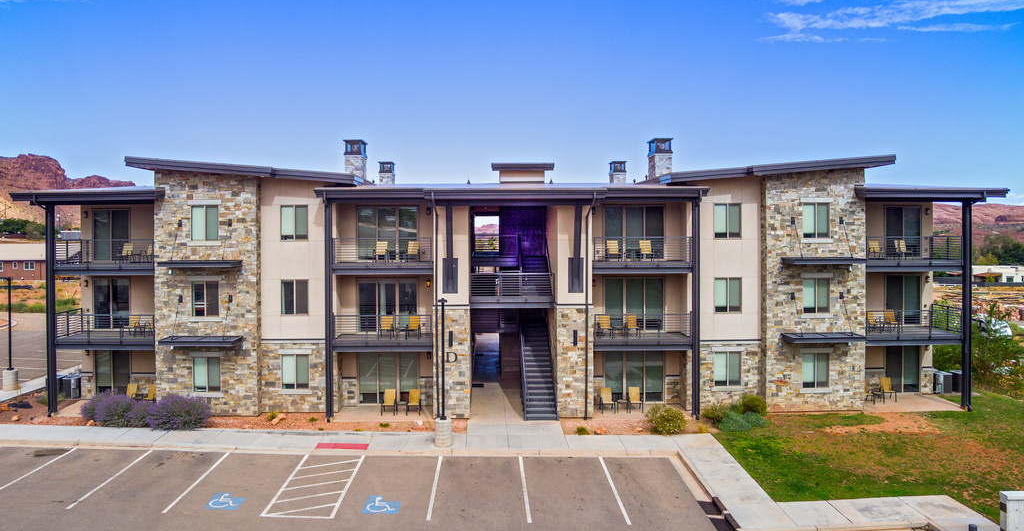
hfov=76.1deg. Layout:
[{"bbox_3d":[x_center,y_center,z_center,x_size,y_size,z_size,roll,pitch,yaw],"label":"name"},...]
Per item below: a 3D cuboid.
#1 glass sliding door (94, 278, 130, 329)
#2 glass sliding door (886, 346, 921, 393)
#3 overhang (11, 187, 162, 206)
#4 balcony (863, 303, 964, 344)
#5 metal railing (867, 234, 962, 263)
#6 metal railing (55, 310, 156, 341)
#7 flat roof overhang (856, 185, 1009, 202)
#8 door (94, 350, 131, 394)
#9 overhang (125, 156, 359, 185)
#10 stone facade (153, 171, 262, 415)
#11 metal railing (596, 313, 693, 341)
[{"bbox_3d":[-18.986,1.805,31.100,1.740,2.420,0.120,0,2,-1],"label":"glass sliding door"},{"bbox_3d":[18.167,4.772,30.400,1.680,2.330,0.150,0,2,-1],"label":"glass sliding door"},{"bbox_3d":[-17.291,-2.964,27.900,6.200,0.750,2.700,0,2,-1],"label":"overhang"},{"bbox_3d":[17.482,2.632,29.499,4.220,1.500,2.100,0,2,-1],"label":"balcony"},{"bbox_3d":[17.505,-0.736,29.449,4.220,1.100,2.000,0,2,-1],"label":"metal railing"},{"bbox_3d":[-16.838,2.564,27.888,4.025,1.130,1.680,0,2,-1],"label":"metal railing"},{"bbox_3d":[17.970,-3.280,29.200,6.500,0.820,2.800,0,2,-1],"label":"flat roof overhang"},{"bbox_3d":[-17.694,4.785,29.060,1.660,2.300,0.120,0,2,-1],"label":"door"},{"bbox_3d":[-11.500,-4.100,28.800,9.900,1.150,2.000,0,2,-1],"label":"overhang"},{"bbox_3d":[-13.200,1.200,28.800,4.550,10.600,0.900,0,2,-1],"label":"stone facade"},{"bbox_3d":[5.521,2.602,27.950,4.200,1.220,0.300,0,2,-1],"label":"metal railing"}]

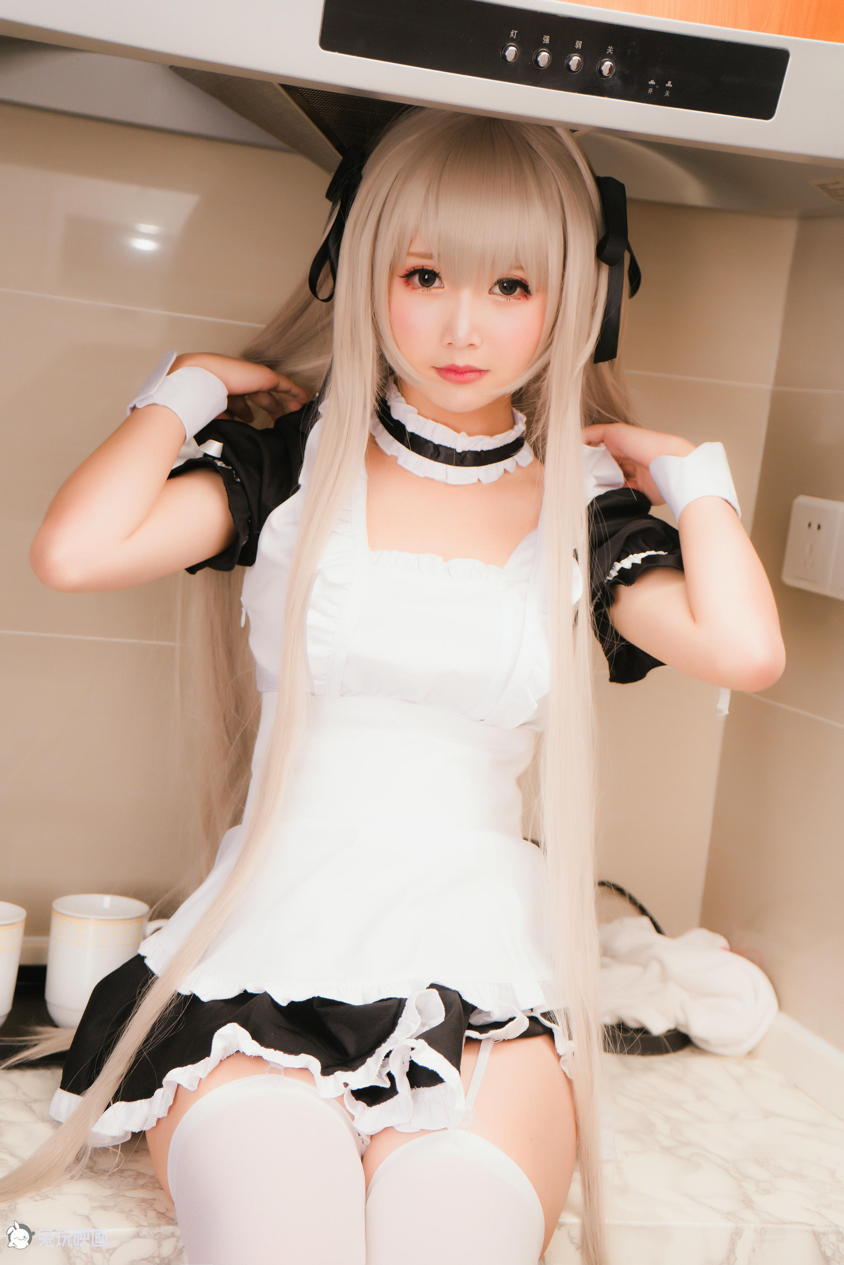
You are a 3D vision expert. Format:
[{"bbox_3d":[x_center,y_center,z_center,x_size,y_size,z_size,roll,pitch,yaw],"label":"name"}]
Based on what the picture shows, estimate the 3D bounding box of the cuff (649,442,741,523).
[{"bbox_3d":[0.212,-0.116,1.655,0.064,0.060,0.056,-6,46,-13],"label":"cuff"}]

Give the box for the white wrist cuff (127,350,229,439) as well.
[{"bbox_3d":[-0.186,-0.181,1.640,0.066,0.060,0.057,16,42,27],"label":"white wrist cuff"}]

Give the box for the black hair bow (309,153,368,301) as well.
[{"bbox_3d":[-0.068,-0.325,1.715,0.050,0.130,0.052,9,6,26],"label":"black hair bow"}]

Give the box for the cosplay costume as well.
[{"bbox_3d":[-0.034,0.111,1.680,0.440,0.565,0.350,6,6,-4],"label":"cosplay costume"}]

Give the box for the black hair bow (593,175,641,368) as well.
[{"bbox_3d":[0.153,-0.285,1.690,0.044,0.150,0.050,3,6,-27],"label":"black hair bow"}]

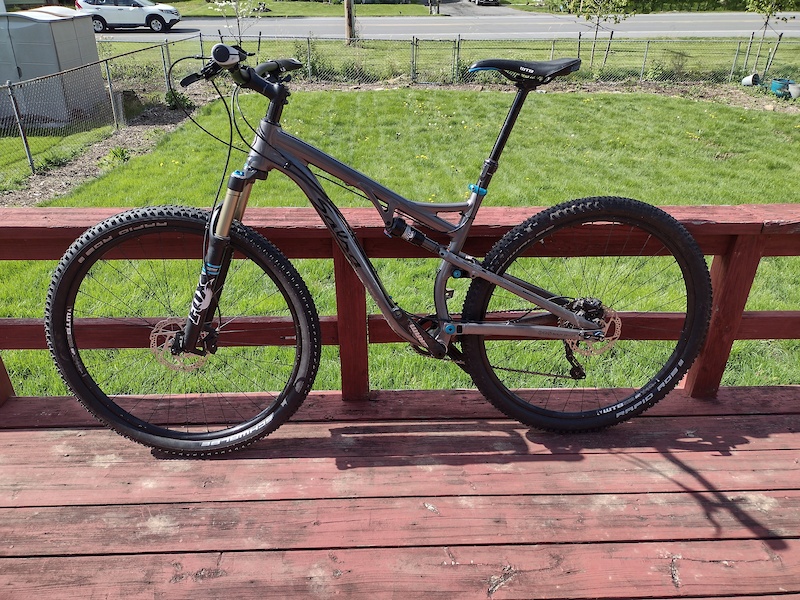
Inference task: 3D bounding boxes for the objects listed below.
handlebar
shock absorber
[{"bbox_3d":[-0.345,-0.535,1.490,0.170,0.125,0.720,3,19,3],"label":"handlebar"},{"bbox_3d":[0.039,-0.166,1.657,0.170,0.050,0.050,27,16,-15],"label":"shock absorber"}]

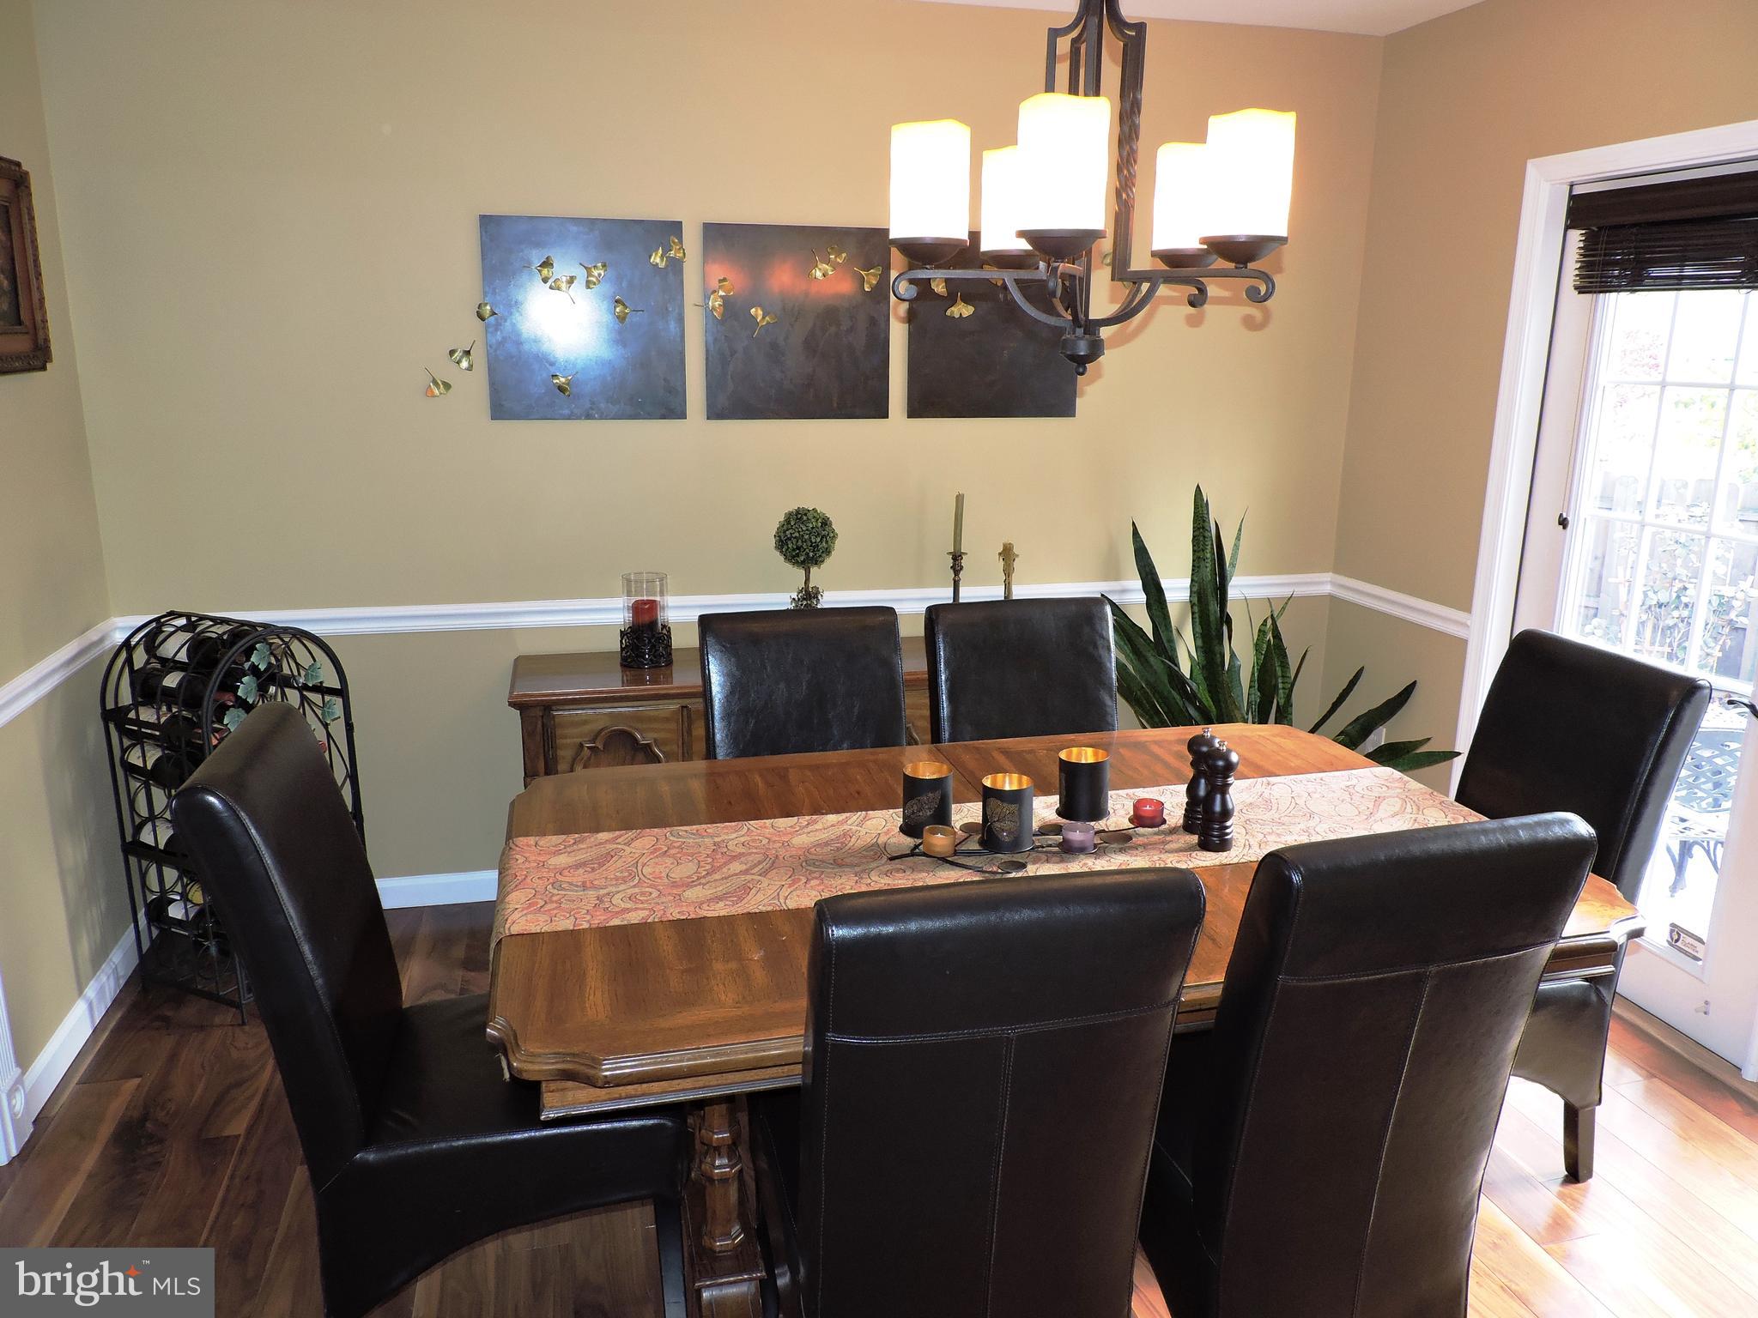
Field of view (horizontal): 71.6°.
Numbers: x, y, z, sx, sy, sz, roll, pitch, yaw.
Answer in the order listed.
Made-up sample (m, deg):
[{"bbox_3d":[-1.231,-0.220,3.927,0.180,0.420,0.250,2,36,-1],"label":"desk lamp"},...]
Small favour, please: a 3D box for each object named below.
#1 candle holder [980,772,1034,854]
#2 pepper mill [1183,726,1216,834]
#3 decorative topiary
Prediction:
[{"bbox_3d":[0.211,0.253,1.996,0.089,0.107,0.089,1,14,0],"label":"candle holder"},{"bbox_3d":[0.555,0.204,2.076,0.058,0.181,0.058,-3,14,-14],"label":"pepper mill"},{"bbox_3d":[-0.193,-0.196,3.283,0.172,0.433,0.172,-3,14,-14],"label":"decorative topiary"}]

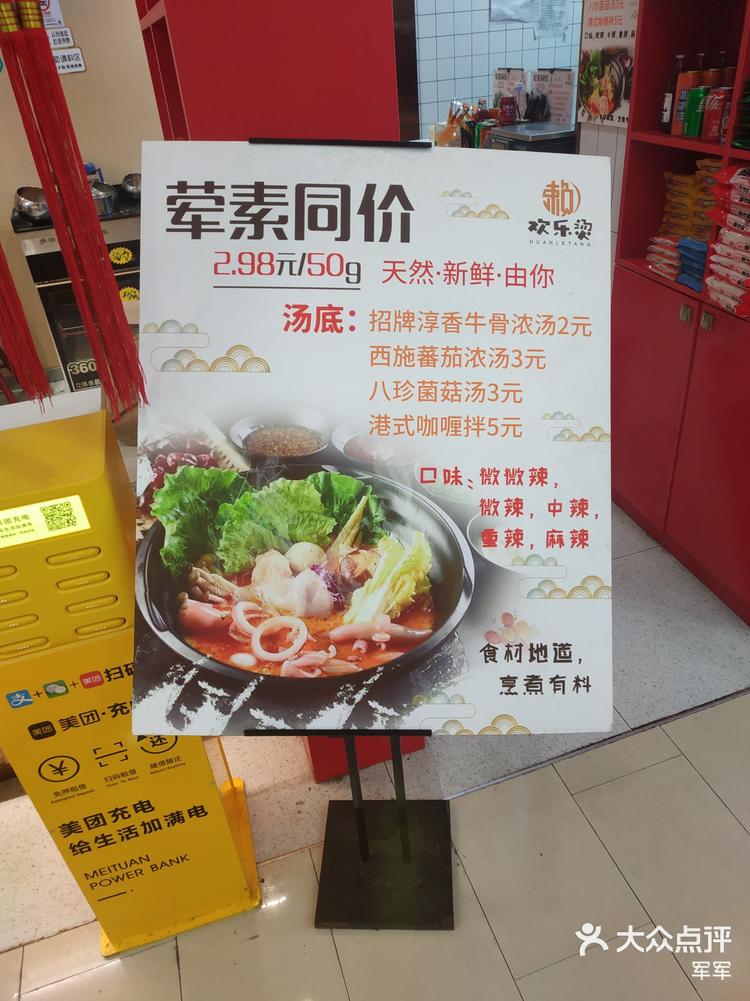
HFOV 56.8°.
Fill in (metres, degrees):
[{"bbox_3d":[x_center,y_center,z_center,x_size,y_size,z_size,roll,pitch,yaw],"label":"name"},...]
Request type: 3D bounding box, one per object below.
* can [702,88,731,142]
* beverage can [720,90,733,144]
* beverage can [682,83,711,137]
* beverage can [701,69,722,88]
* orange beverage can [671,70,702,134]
[{"bbox_3d":[0.861,-0.965,1.736,0.066,0.115,0.066,16,39,30],"label":"can"},{"bbox_3d":[0.882,-0.933,1.684,0.066,0.115,0.066,16,39,31],"label":"beverage can"},{"bbox_3d":[0.851,-1.015,1.815,0.066,0.115,0.066,15,38,29],"label":"beverage can"},{"bbox_3d":[0.898,-1.074,1.869,0.058,0.146,0.058,15,39,29],"label":"beverage can"},{"bbox_3d":[0.841,-1.074,1.875,0.058,0.146,0.058,-5,34,3],"label":"orange beverage can"}]

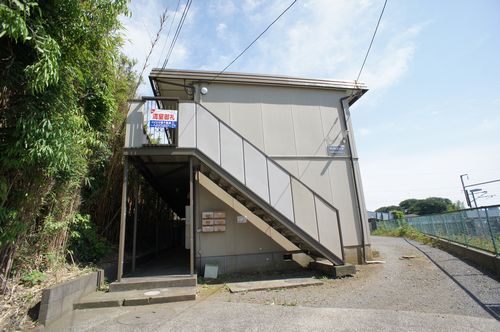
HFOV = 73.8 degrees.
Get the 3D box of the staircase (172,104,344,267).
[{"bbox_3d":[0.132,0.484,8.298,3.770,3.980,1.200,-1,-14,-9],"label":"staircase"}]

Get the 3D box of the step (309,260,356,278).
[{"bbox_3d":[2.036,2.517,8.087,0.500,0.250,1.340,-1,-14,-9],"label":"step"}]

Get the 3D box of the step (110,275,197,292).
[{"bbox_3d":[-1.781,2.249,6.428,1.490,0.135,1.050,-1,-14,-9],"label":"step"}]

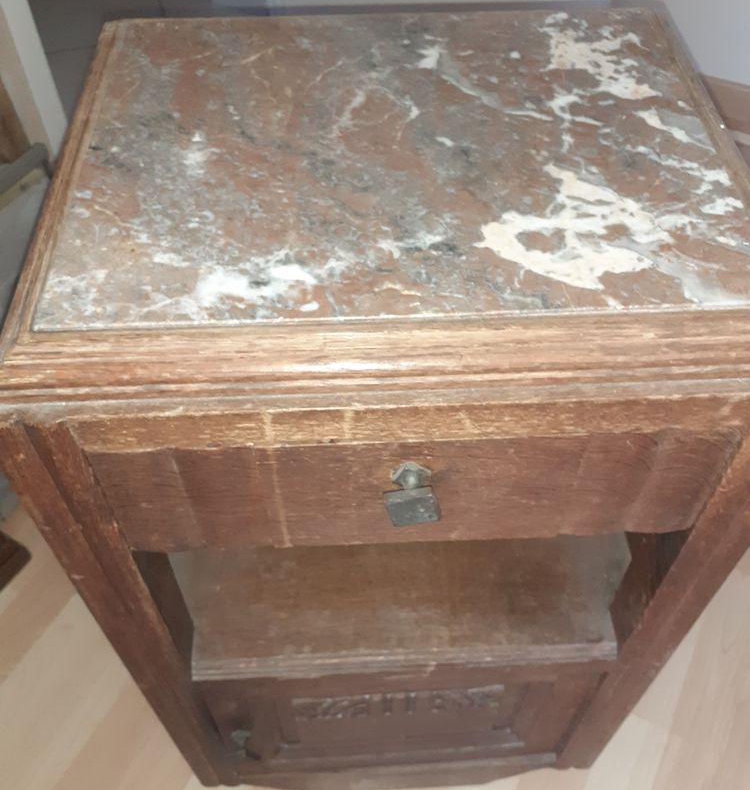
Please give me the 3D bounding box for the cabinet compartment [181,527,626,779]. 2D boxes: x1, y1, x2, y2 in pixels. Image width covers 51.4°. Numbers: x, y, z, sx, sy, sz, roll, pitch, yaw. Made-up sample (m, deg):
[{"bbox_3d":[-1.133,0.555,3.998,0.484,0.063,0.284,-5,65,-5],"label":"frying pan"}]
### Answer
[{"bbox_3d":[0.018,0.224,0.864,0.385,0.319,0.278,-2,50,-3],"label":"cabinet compartment"}]

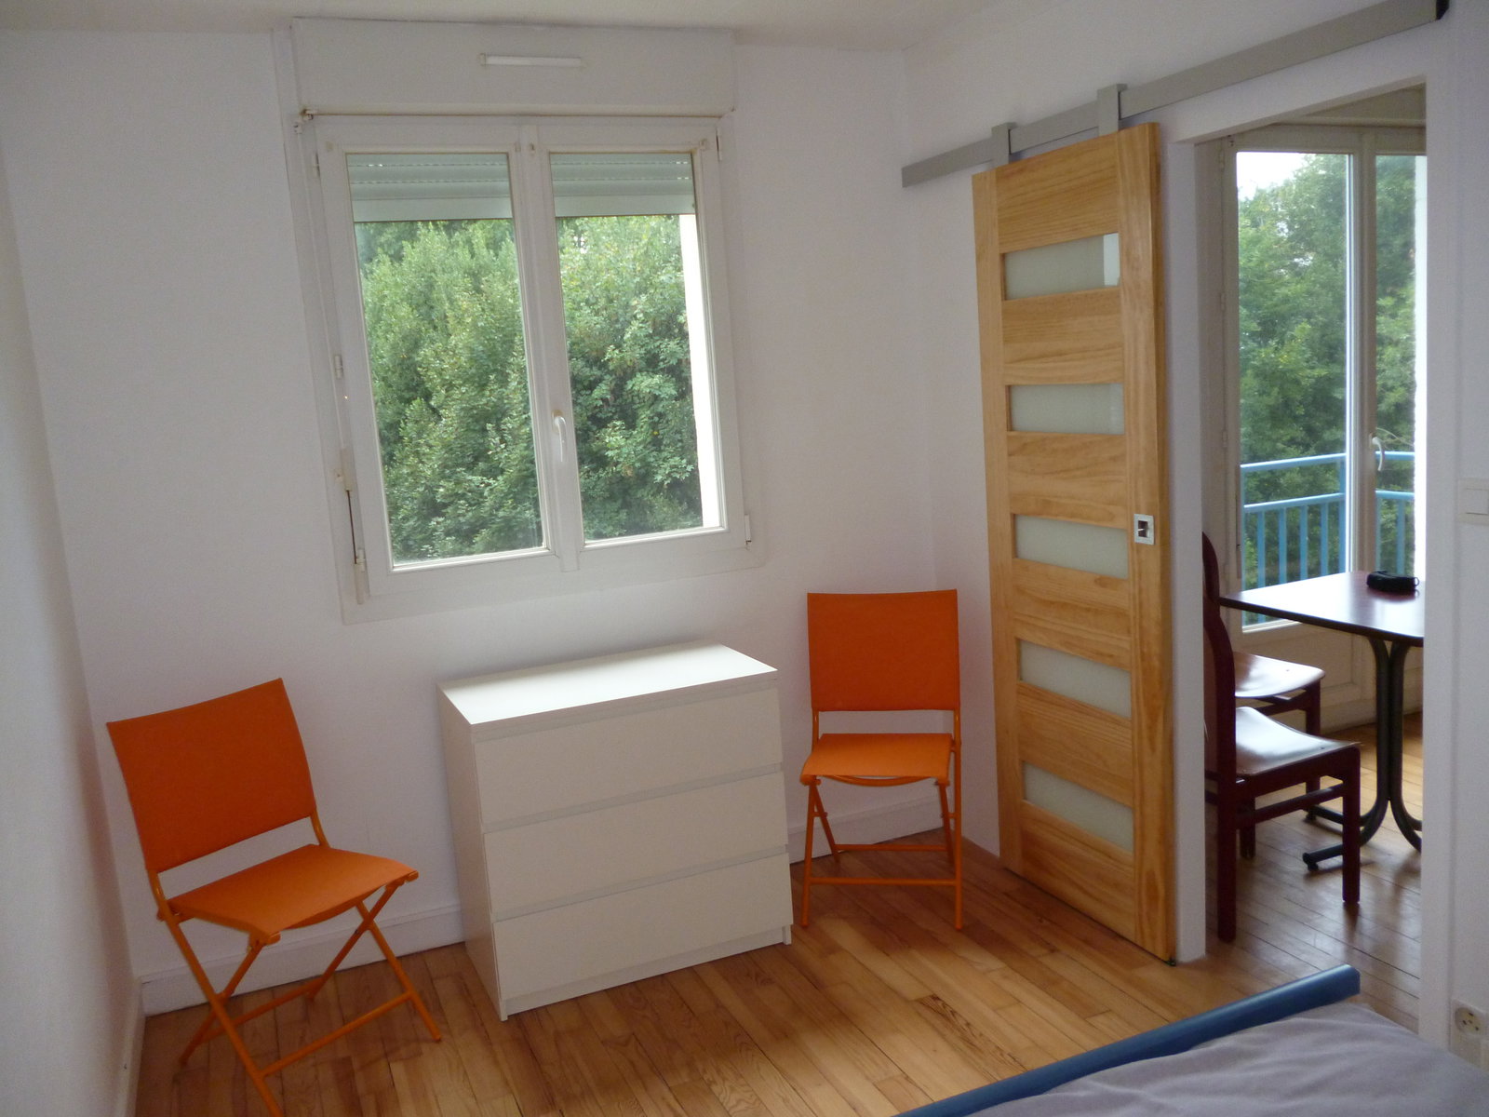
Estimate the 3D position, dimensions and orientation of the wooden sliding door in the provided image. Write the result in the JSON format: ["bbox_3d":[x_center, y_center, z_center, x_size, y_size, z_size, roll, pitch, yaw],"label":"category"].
[{"bbox_3d":[0.880,-0.027,3.237,0.042,2.050,0.710,-8,9,-23],"label":"wooden sliding door"}]

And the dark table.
[{"bbox_3d":[1.937,0.504,3.608,0.640,0.760,0.790,-8,9,-21],"label":"dark table"}]

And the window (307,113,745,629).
[{"bbox_3d":[-0.566,-0.569,3.418,1.190,1.310,0.100,-8,9,-21],"label":"window"}]

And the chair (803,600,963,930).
[{"bbox_3d":[0.401,0.573,3.540,0.455,0.870,0.520,-2,9,13],"label":"chair"}]

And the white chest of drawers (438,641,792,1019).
[{"bbox_3d":[-0.356,0.707,3.339,0.800,0.778,0.478,-8,9,-22],"label":"white chest of drawers"}]

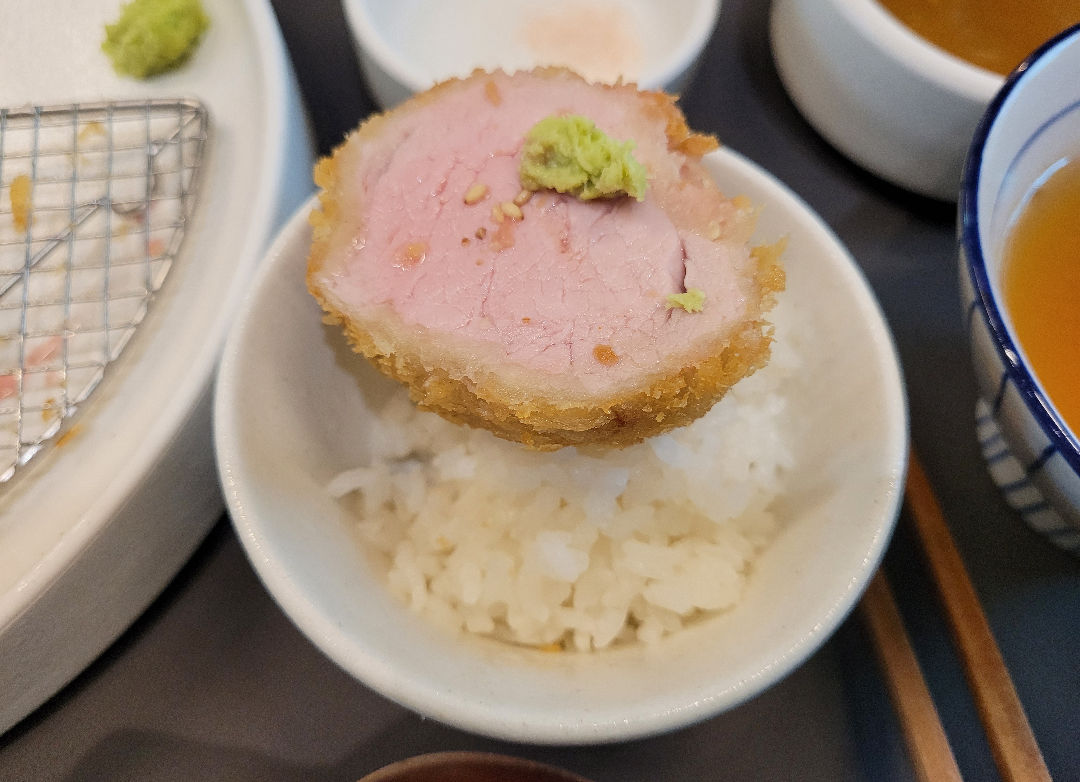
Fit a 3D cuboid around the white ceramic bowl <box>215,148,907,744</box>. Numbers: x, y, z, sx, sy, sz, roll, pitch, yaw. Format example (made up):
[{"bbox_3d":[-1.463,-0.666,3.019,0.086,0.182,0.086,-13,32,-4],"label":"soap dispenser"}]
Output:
[{"bbox_3d":[0.004,0.008,0.152,0.109,0.053,0.109,0,65,-1],"label":"white ceramic bowl"}]

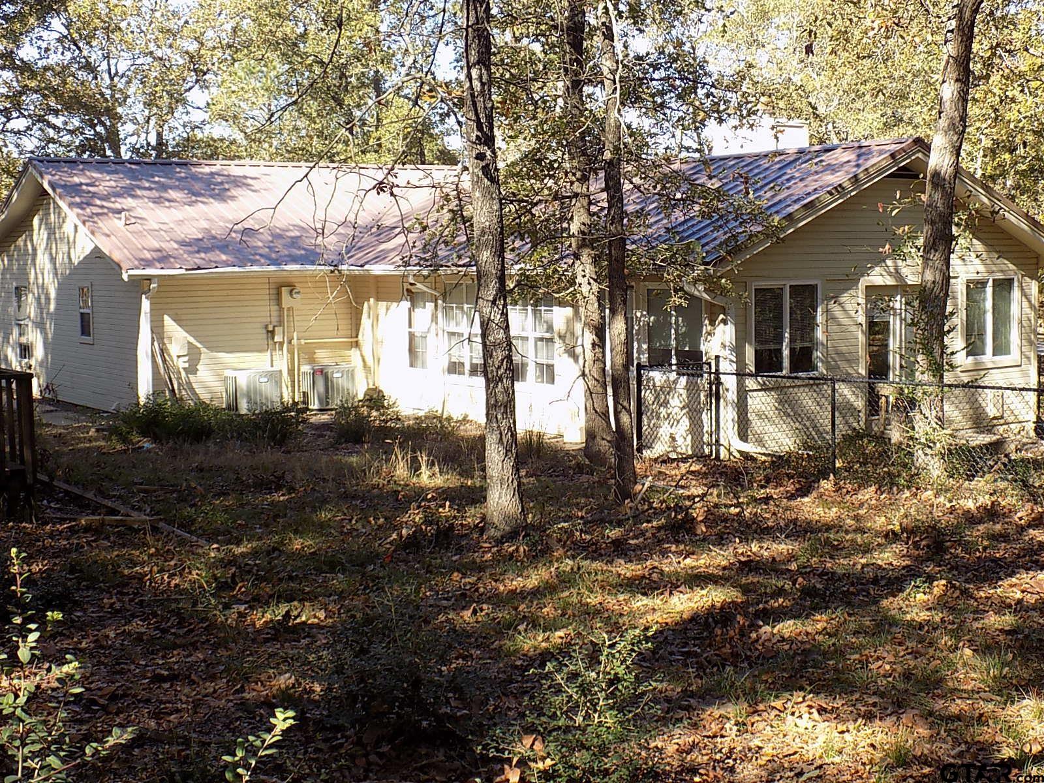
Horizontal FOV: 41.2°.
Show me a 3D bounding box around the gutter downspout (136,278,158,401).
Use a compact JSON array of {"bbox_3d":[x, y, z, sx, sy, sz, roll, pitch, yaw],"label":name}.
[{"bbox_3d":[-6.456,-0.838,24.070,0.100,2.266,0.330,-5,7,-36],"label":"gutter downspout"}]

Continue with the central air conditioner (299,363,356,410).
[{"bbox_3d":[-3.567,-0.085,25.650,0.788,0.731,0.788,-5,7,-36],"label":"central air conditioner"}]

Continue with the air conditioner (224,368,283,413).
[{"bbox_3d":[-4.785,-0.002,24.705,0.789,0.715,0.789,-5,7,-36],"label":"air conditioner"}]

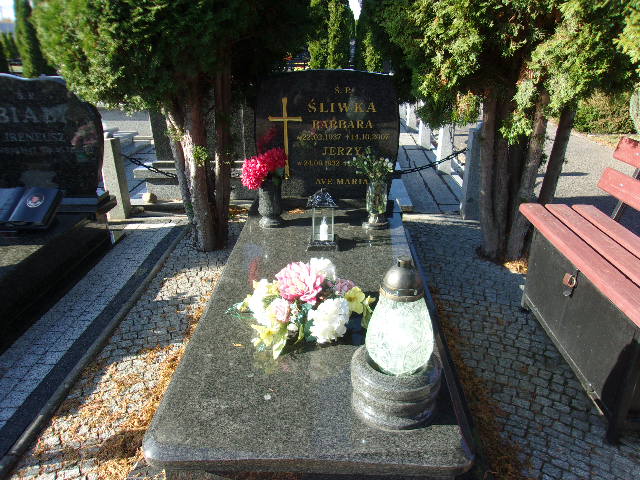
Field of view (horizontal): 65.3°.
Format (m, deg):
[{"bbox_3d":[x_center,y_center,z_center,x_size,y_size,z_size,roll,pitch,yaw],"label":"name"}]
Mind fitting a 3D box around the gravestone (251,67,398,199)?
[{"bbox_3d":[0.046,-0.619,2.968,0.829,0.752,0.090,1,23,2],"label":"gravestone"}]

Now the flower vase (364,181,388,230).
[{"bbox_3d":[0.302,-0.199,2.655,0.131,0.246,0.131,0,24,2],"label":"flower vase"}]

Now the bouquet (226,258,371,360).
[{"bbox_3d":[-0.064,0.210,1.842,0.491,0.215,0.368,0,25,2],"label":"bouquet"}]

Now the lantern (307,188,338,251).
[{"bbox_3d":[0.011,-0.115,2.431,0.151,0.297,0.151,0,24,2],"label":"lantern"}]

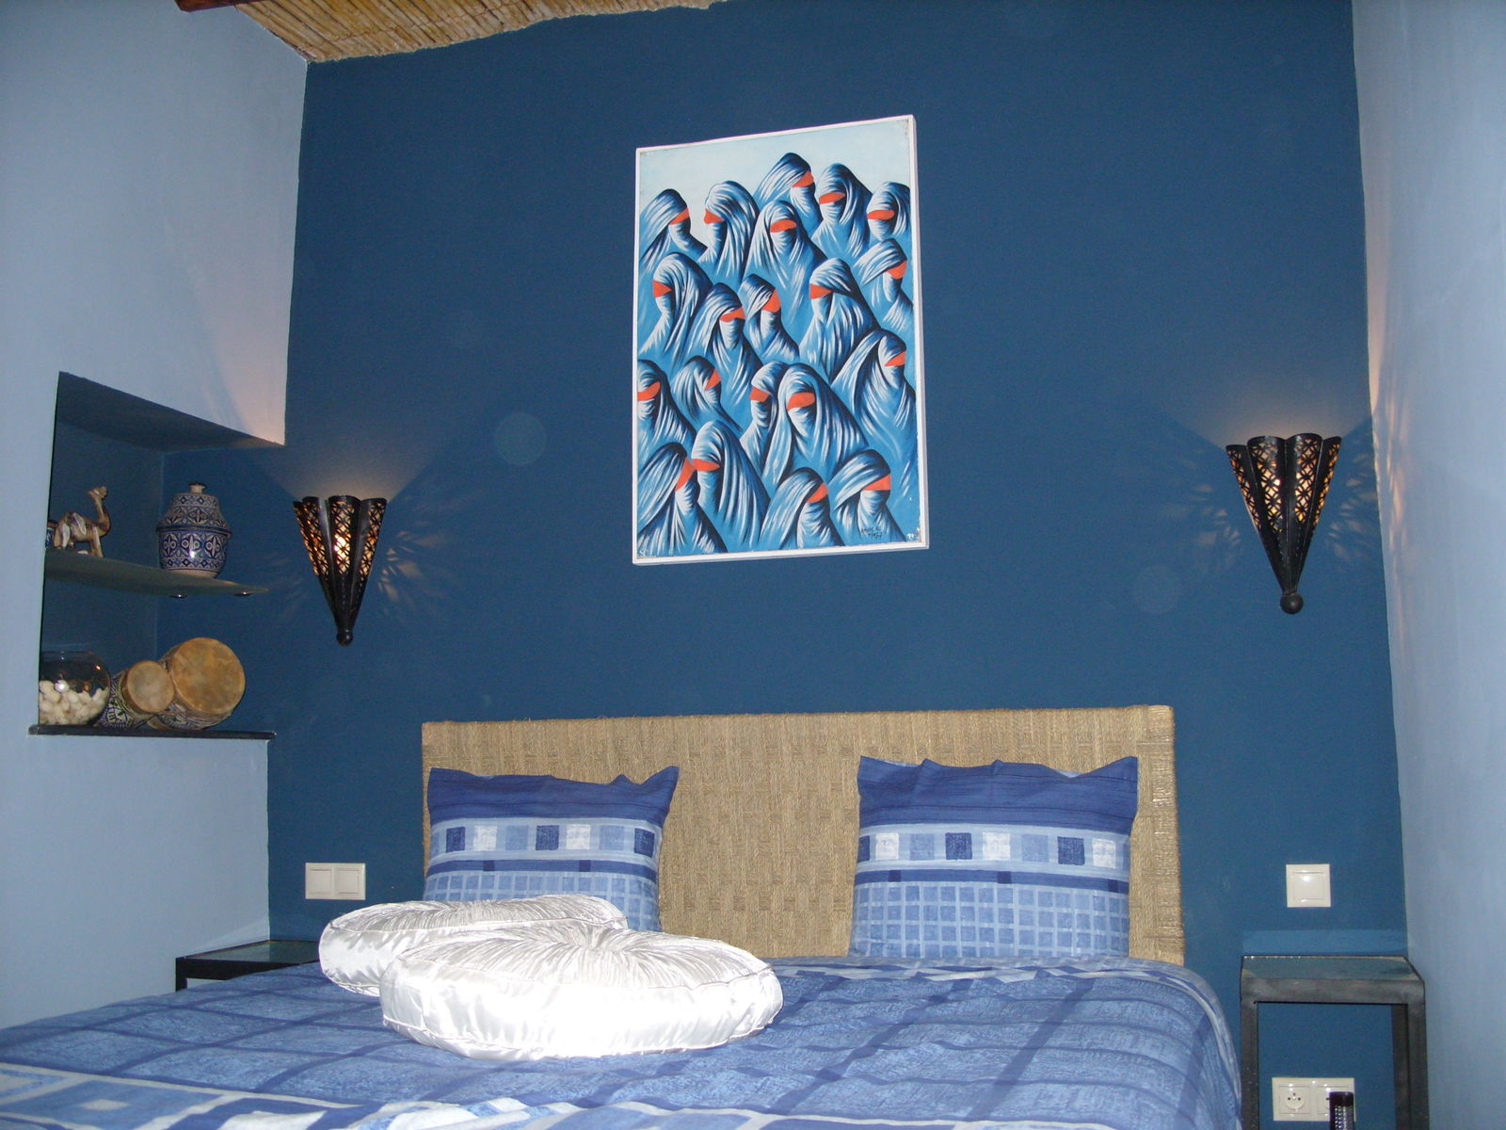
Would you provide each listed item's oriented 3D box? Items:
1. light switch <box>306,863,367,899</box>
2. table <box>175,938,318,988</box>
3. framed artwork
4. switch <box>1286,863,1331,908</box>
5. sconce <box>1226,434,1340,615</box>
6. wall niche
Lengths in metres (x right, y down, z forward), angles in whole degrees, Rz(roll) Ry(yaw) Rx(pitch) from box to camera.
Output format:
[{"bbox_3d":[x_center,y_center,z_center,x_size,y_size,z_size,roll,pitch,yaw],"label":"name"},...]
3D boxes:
[{"bbox_3d":[-0.969,0.738,3.852,0.154,0.083,0.011,-3,-7,16],"label":"light switch"},{"bbox_3d":[-1.000,1.121,3.618,0.370,0.540,0.385,-3,-7,16],"label":"table"},{"bbox_3d":[0.052,-0.496,3.692,0.657,0.962,0.030,-3,-7,16],"label":"framed artwork"},{"bbox_3d":[1.099,0.634,3.269,0.082,0.083,0.011,-3,-7,16],"label":"switch"},{"bbox_3d":[1.069,-0.081,3.309,0.217,0.350,0.110,-3,-7,16],"label":"sconce"},{"bbox_3d":[-1.420,0.023,3.631,0.355,0.710,0.830,-3,-7,16],"label":"wall niche"}]

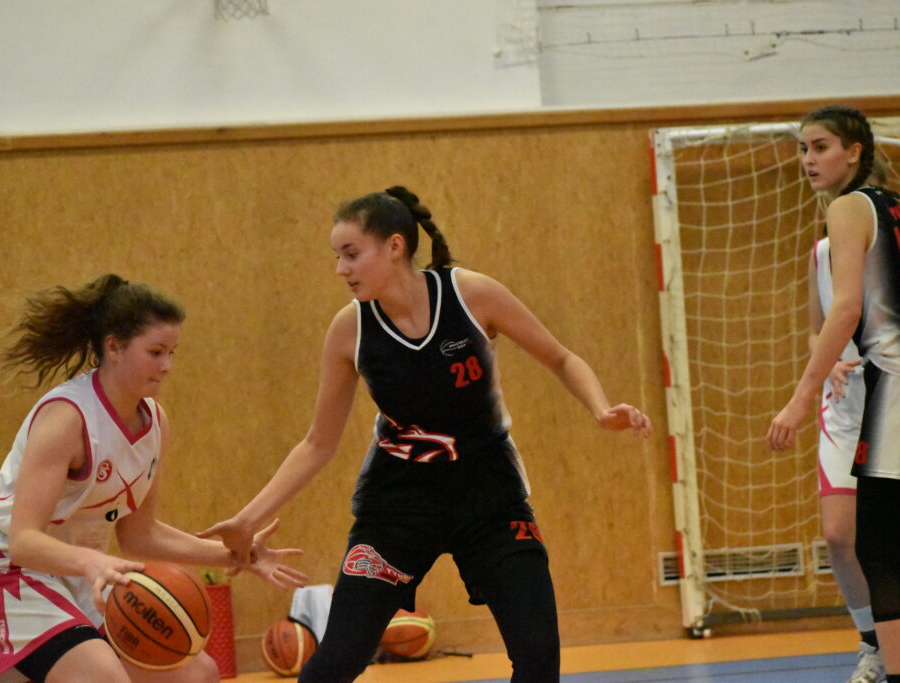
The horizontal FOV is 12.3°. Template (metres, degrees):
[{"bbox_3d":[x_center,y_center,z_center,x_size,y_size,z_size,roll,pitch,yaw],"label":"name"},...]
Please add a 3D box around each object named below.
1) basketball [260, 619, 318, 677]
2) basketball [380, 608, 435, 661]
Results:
[{"bbox_3d":[-0.645,1.245,17.000,0.236,0.236,0.236,-4,-1,0],"label":"basketball"},{"bbox_3d":[-0.180,1.257,18.000,0.230,0.230,0.230,-4,-1,0],"label":"basketball"}]

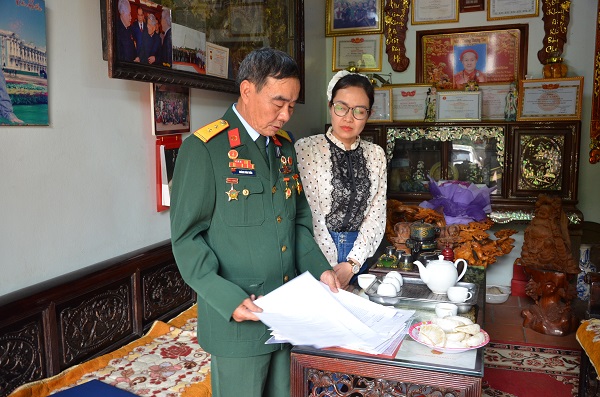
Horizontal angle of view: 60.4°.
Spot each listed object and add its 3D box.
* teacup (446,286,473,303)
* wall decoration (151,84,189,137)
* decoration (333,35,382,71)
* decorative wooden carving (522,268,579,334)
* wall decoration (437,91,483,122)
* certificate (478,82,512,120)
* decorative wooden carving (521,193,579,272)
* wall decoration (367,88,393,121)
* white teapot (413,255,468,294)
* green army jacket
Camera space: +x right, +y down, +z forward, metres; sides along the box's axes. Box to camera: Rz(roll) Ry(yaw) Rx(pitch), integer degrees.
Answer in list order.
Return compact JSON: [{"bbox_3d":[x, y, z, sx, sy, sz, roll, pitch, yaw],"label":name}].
[{"bbox_3d":[0.520,0.320,1.687,0.082,0.041,0.066,2,8,17],"label":"teacup"},{"bbox_3d":[-0.621,-0.436,2.471,0.030,0.255,0.290,2,8,20],"label":"wall decoration"},{"bbox_3d":[0.521,-1.321,4.700,0.467,0.337,0.030,2,8,20],"label":"decoration"},{"bbox_3d":[1.718,0.680,3.546,0.387,0.406,0.320,3,8,27],"label":"decorative wooden carving"},{"bbox_3d":[1.276,-0.736,4.125,0.349,0.237,0.030,2,2,20],"label":"wall decoration"},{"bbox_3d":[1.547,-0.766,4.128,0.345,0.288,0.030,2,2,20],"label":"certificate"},{"bbox_3d":[1.693,0.236,3.495,0.355,0.530,0.260,5,9,37],"label":"decorative wooden carving"},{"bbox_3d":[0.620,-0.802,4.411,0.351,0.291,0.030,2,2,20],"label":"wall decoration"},{"bbox_3d":[0.488,0.258,1.789,0.190,0.137,0.118,1,8,15],"label":"white teapot"},{"bbox_3d":[-0.149,0.090,1.490,0.340,0.720,0.470,6,10,43],"label":"green army jacket"}]

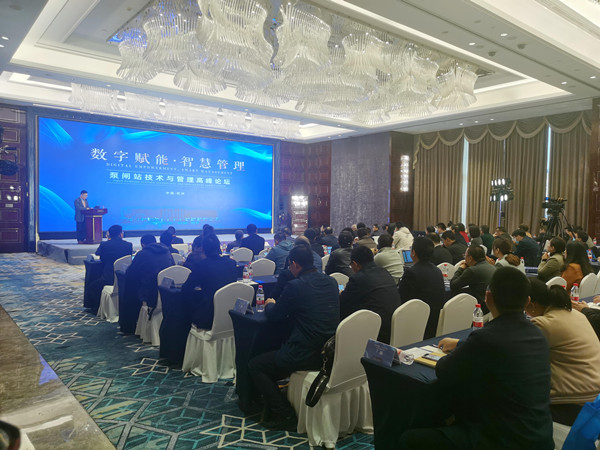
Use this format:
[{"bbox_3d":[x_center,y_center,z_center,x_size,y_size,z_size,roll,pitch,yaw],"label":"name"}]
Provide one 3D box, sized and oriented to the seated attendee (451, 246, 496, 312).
[{"bbox_3d":[1.753,0.840,4.820,0.550,1.240,0.820,-1,2,-39],"label":"seated attendee"}]

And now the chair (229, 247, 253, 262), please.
[{"bbox_3d":[-1.115,0.851,8.009,0.440,0.940,0.540,-1,2,-39],"label":"chair"}]

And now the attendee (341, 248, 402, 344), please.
[{"bbox_3d":[0.584,0.842,4.146,0.540,1.300,0.820,-1,3,-39],"label":"attendee"}]

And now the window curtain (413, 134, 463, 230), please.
[{"bbox_3d":[5.687,-1.365,19.476,0.200,4.700,2.420,-1,2,-39],"label":"window curtain"}]

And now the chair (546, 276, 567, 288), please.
[{"bbox_3d":[2.752,1.025,5.522,0.470,0.910,0.560,-1,3,-39],"label":"chair"}]

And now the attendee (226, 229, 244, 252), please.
[{"bbox_3d":[-1.305,0.678,9.818,0.500,1.130,0.800,-1,3,-38],"label":"attendee"}]

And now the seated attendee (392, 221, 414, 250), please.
[{"bbox_3d":[2.377,0.614,10.912,0.520,1.340,0.800,-1,3,-38],"label":"seated attendee"}]

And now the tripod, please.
[{"bbox_3d":[4.892,0.567,8.981,0.900,1.680,0.900,-1,2,-39],"label":"tripod"}]

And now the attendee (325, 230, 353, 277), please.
[{"bbox_3d":[0.612,0.753,6.068,0.520,1.330,0.820,-1,3,-39],"label":"attendee"}]

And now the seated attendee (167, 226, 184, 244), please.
[{"bbox_3d":[-2.558,0.666,9.293,0.520,1.260,0.780,-1,2,-39],"label":"seated attendee"}]

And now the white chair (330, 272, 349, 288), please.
[{"bbox_3d":[0.284,0.978,5.506,0.470,0.910,0.560,-1,3,-39],"label":"white chair"}]

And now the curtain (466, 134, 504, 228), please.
[{"bbox_3d":[7.030,-1.264,17.813,0.200,4.600,1.500,-1,2,-39],"label":"curtain"}]

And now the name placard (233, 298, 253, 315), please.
[{"bbox_3d":[-0.470,0.670,3.850,0.080,0.095,0.205,-1,2,-39],"label":"name placard"}]

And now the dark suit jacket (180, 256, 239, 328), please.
[{"bbox_3d":[-0.859,0.637,4.847,0.520,0.680,0.500,-1,3,-39],"label":"dark suit jacket"}]

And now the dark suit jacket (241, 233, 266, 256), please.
[{"bbox_3d":[-0.832,0.467,8.489,0.500,0.640,0.400,-1,3,-39],"label":"dark suit jacket"}]

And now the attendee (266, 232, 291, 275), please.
[{"bbox_3d":[-0.302,0.749,6.986,0.520,1.270,0.800,-1,3,-38],"label":"attendee"}]

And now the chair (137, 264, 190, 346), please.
[{"bbox_3d":[-1.644,0.934,5.758,0.450,0.940,0.550,-1,3,-38],"label":"chair"}]

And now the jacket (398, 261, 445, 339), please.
[{"bbox_3d":[1.092,0.673,4.202,0.470,0.720,0.460,-1,2,-39],"label":"jacket"}]

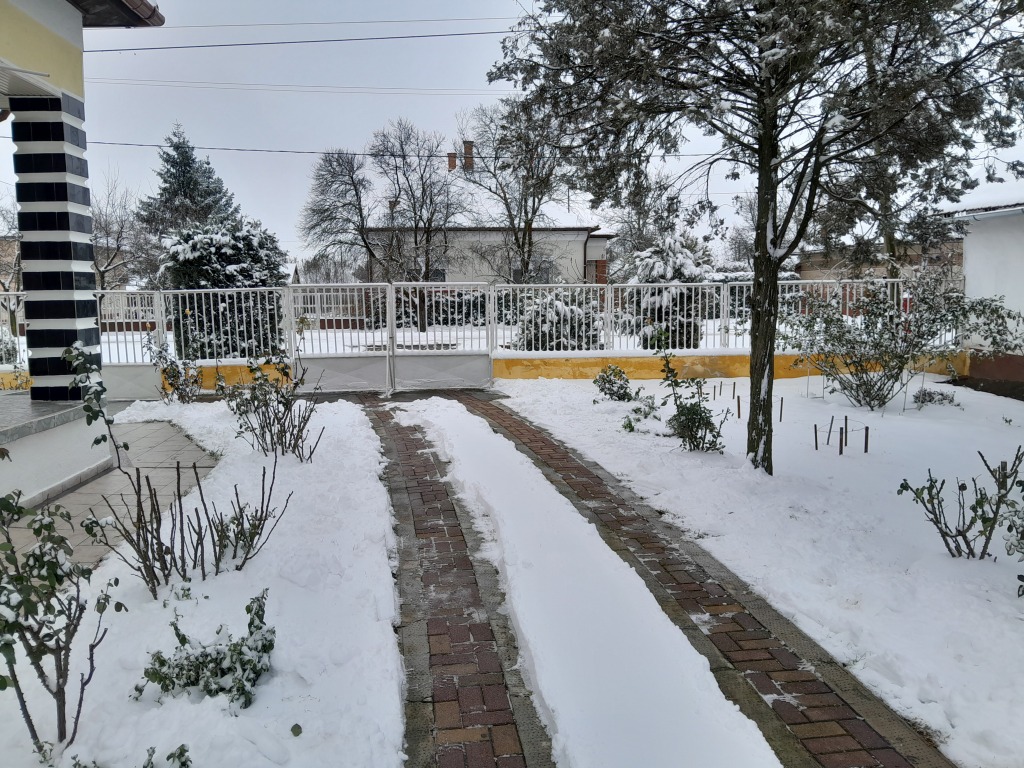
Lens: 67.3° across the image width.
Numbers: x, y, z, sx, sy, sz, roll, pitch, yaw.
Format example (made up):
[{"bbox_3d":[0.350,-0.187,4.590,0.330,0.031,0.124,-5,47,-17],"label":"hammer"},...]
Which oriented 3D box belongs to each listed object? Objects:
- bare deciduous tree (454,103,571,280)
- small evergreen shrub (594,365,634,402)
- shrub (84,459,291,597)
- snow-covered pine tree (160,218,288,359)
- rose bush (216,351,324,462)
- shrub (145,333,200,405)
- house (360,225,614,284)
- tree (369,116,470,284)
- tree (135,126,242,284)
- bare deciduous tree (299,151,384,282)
[{"bbox_3d":[0.018,-5.998,27.995,4.077,8.342,3.800,-1,7,-5],"label":"bare deciduous tree"},{"bbox_3d":[1.194,-0.016,8.960,0.443,0.423,0.450,-1,7,-5],"label":"small evergreen shrub"},{"bbox_3d":[-1.681,0.696,3.984,1.014,0.630,0.600,-1,7,-5],"label":"shrub"},{"bbox_3d":[-5.382,-1.630,14.398,2.397,2.881,2.300,-1,7,-5],"label":"snow-covered pine tree"},{"bbox_3d":[-2.186,0.154,6.960,0.909,0.915,0.800,-1,7,-5],"label":"rose bush"},{"bbox_3d":[-4.460,-0.225,10.134,0.726,0.906,0.650,-1,7,-5],"label":"shrub"},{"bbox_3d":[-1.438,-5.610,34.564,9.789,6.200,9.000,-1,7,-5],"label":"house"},{"bbox_3d":[-3.384,-5.547,27.537,3.404,7.661,3.400,-1,7,-5],"label":"tree"},{"bbox_3d":[-13.484,-6.331,31.958,4.493,8.617,4.600,-1,7,-5],"label":"tree"},{"bbox_3d":[-6.118,-4.980,27.598,3.086,6.607,3.000,-1,7,-5],"label":"bare deciduous tree"}]

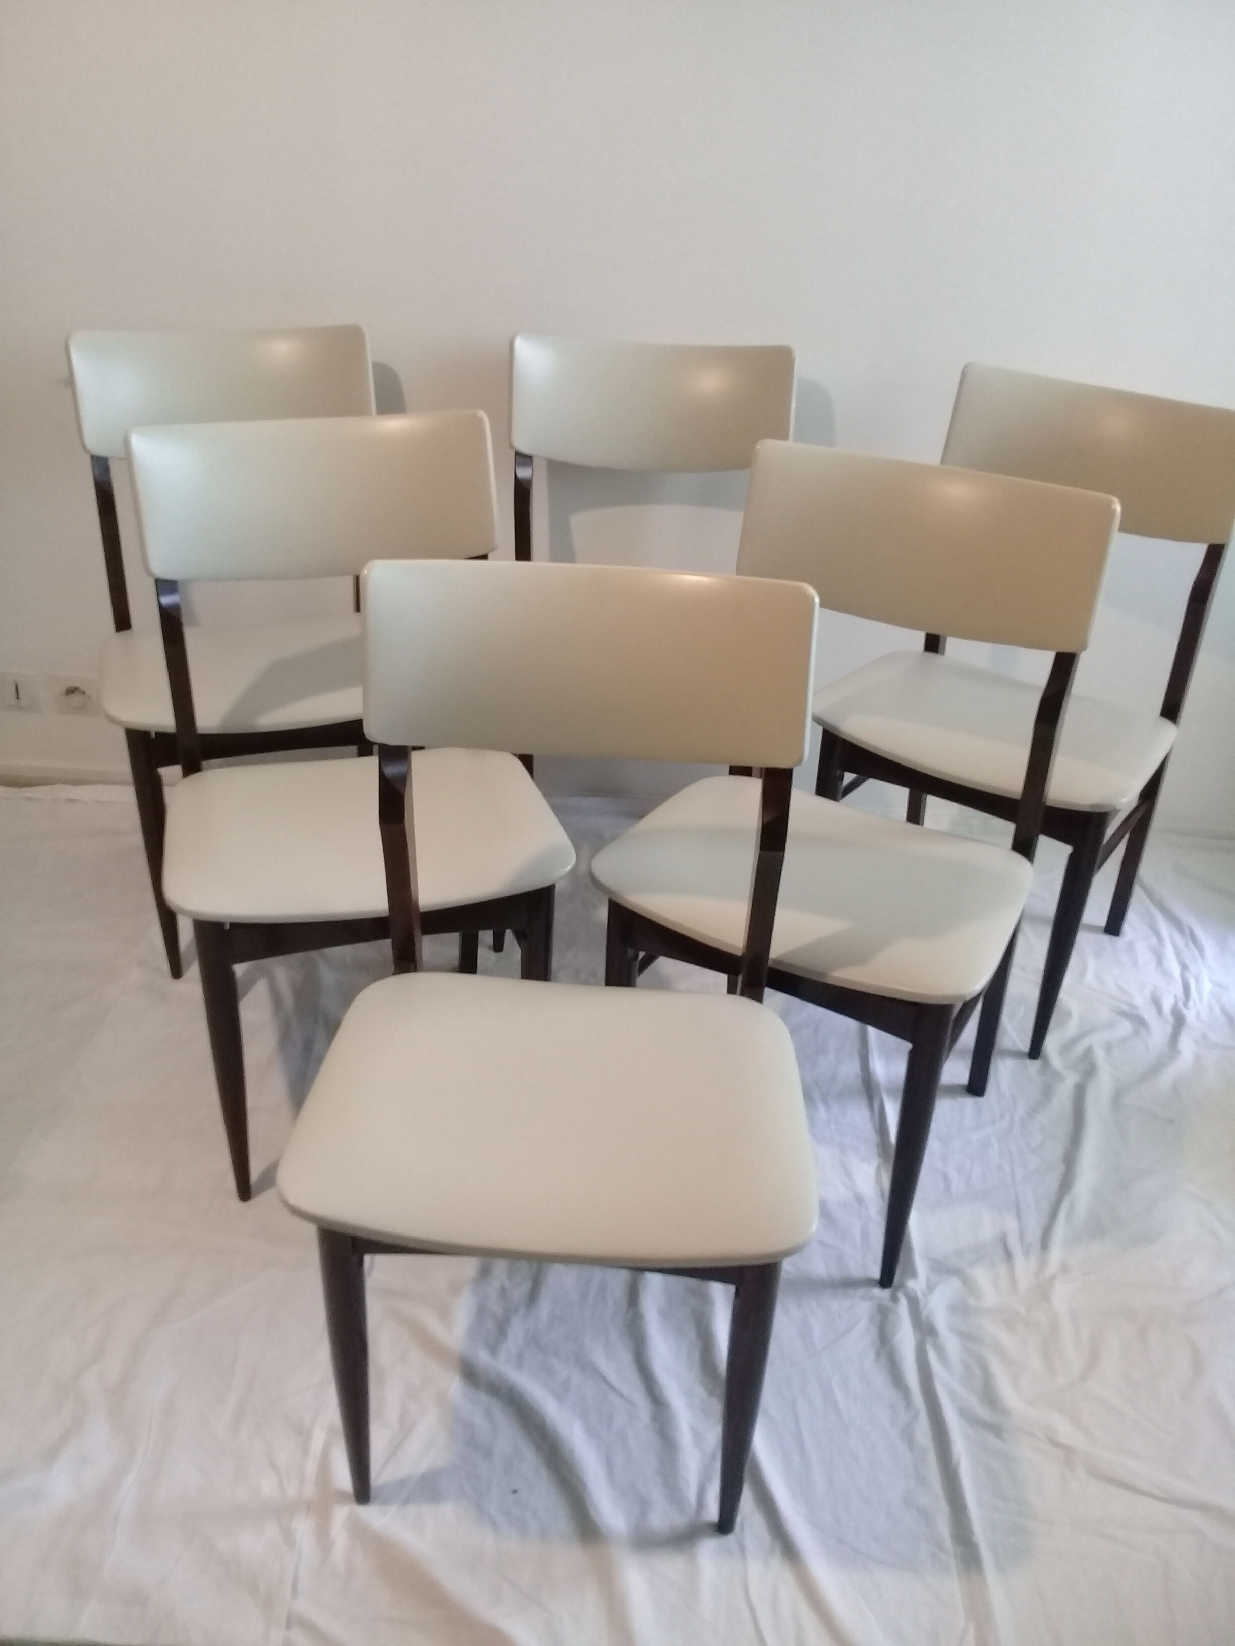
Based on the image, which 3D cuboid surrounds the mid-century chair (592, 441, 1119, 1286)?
[{"bbox_3d":[0.246,0.047,1.656,0.423,0.823,0.487,16,33,21],"label":"mid-century chair"}]

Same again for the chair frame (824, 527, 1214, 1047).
[{"bbox_3d":[0.529,-0.086,2.044,0.379,0.676,0.441,19,34,25],"label":"chair frame"}]

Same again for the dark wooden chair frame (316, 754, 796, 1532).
[{"bbox_3d":[-0.049,0.289,1.370,0.379,0.676,0.441,3,31,1],"label":"dark wooden chair frame"}]

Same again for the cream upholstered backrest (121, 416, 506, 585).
[{"bbox_3d":[-0.347,-0.386,1.715,0.405,0.170,0.087,-6,20,-15],"label":"cream upholstered backrest"}]

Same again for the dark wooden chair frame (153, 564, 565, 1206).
[{"bbox_3d":[-0.307,0.053,1.749,0.379,0.676,0.441,-6,32,-15],"label":"dark wooden chair frame"}]

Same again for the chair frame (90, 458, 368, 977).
[{"bbox_3d":[-0.505,-0.174,2.116,0.379,0.676,0.441,-7,32,-16],"label":"chair frame"}]

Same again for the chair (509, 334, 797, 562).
[{"bbox_3d":[0.024,-0.233,2.111,0.423,0.823,0.487,4,31,2],"label":"chair"}]

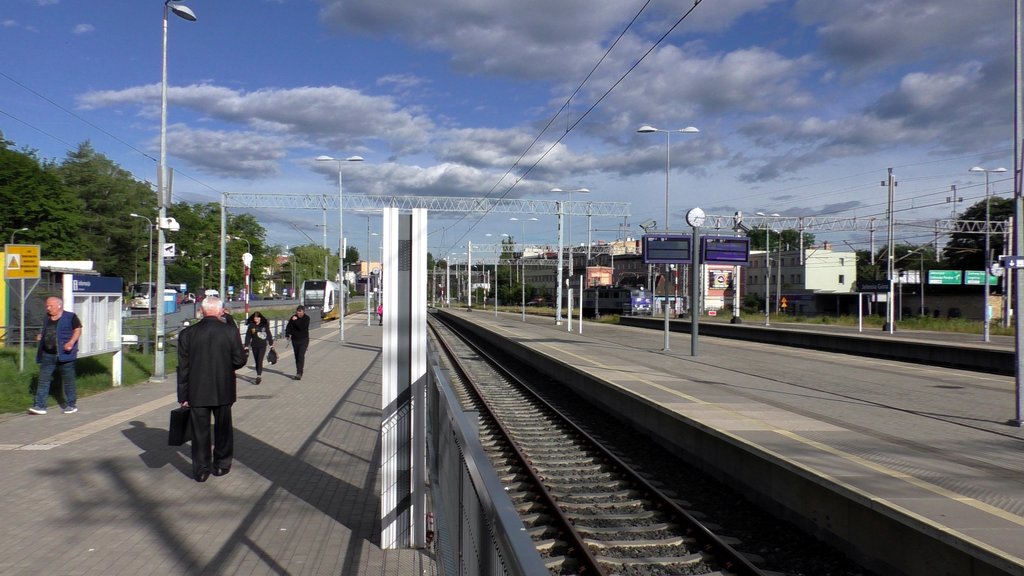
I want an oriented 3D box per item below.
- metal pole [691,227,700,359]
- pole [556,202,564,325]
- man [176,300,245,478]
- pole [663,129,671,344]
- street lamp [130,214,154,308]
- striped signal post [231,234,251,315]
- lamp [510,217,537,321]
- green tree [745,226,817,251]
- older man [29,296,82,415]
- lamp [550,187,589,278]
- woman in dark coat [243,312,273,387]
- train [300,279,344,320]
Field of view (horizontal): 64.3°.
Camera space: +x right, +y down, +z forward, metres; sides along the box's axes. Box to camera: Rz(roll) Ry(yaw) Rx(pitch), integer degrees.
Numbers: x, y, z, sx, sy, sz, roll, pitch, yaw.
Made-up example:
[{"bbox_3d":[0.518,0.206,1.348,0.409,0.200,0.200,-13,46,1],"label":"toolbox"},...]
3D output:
[{"bbox_3d":[6.127,0.083,27.200,0.210,4.380,0.210,0,-1,-7],"label":"metal pole"},{"bbox_3d":[3.662,-1.850,61.500,0.380,9.150,0.360,0,-1,-7],"label":"pole"},{"bbox_3d":[-2.848,0.943,7.720,0.630,1.760,0.420,1,-1,-18],"label":"man"},{"bbox_3d":[5.664,-1.712,29.575,0.200,7.940,0.200,1,-1,-7],"label":"pole"},{"bbox_3d":[-35.295,-2.233,77.393,2.090,9.596,0.350,0,-1,0],"label":"street lamp"},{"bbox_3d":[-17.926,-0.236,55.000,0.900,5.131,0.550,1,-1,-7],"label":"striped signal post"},{"bbox_3d":[0.946,-1.604,67.000,2.150,8.550,0.350,0,-1,-7],"label":"lamp"},{"bbox_3d":[52.738,-3.241,160.000,12.000,17.285,10.000,1,-1,-7],"label":"green tree"},{"bbox_3d":[-6.949,1.024,12.400,0.650,1.789,0.550,0,-1,38],"label":"older man"},{"bbox_3d":[3.360,-1.610,46.007,2.282,8.020,0.350,1,-1,-7],"label":"lamp"},{"bbox_3d":[-5.493,1.289,17.650,0.620,1.620,0.420,0,-1,-10],"label":"woman in dark coat"},{"bbox_3d":[-19.463,1.319,86.000,2.900,3.850,24.000,0,-1,-8],"label":"train"}]

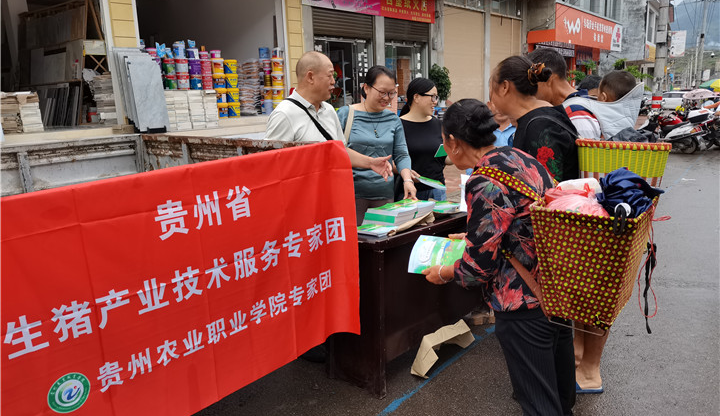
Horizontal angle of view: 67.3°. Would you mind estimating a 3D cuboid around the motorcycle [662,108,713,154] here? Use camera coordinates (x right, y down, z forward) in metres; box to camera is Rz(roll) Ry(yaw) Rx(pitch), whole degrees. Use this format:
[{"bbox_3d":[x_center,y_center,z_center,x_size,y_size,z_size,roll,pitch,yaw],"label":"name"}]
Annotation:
[{"bbox_3d":[6.558,-1.677,11.148,1.800,1.080,0.720,0,12,12],"label":"motorcycle"}]

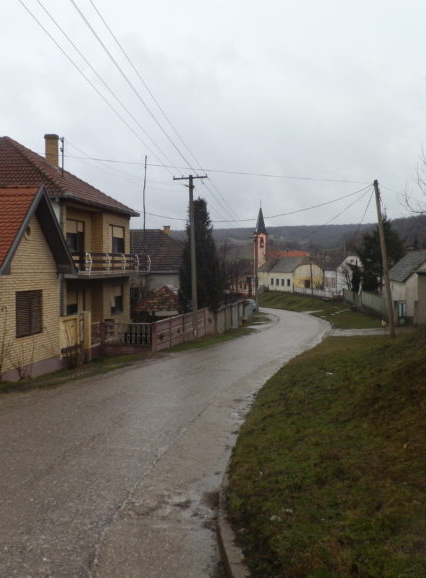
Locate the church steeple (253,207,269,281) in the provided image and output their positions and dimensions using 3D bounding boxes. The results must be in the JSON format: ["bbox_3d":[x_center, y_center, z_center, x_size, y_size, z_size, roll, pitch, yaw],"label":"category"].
[{"bbox_3d":[10.674,-9.551,140.000,2.750,18.200,2.750,-1,2,-24],"label":"church steeple"}]

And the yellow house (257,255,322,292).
[{"bbox_3d":[13.500,-2.570,109.000,6.300,6.100,12.000,-1,2,-24],"label":"yellow house"}]

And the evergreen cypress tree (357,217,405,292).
[{"bbox_3d":[16.669,-2.737,62.000,4.600,9.000,4.600,1,2,15],"label":"evergreen cypress tree"}]

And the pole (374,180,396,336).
[{"bbox_3d":[8.921,-1.591,32.500,0.290,8.150,0.290,-6,2,0],"label":"pole"}]

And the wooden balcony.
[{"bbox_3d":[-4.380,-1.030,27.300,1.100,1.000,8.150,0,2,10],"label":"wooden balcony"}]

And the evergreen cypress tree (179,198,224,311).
[{"bbox_3d":[-0.711,-1.699,38.500,2.800,7.800,2.800,0,2,0],"label":"evergreen cypress tree"}]

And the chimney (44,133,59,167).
[{"bbox_3d":[-7.266,-6.247,28.100,0.520,1.530,0.500,0,2,10],"label":"chimney"}]

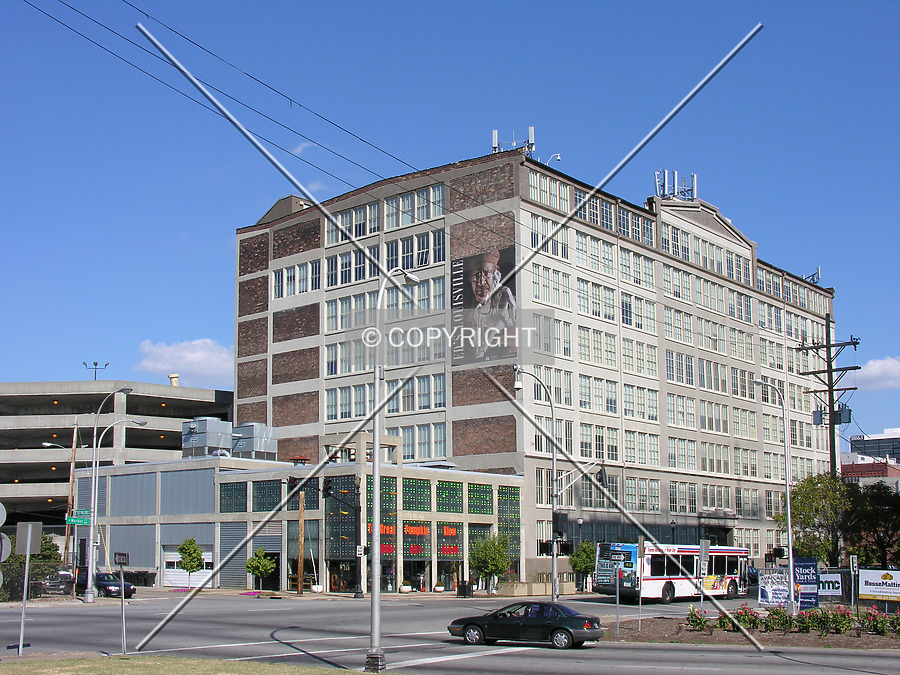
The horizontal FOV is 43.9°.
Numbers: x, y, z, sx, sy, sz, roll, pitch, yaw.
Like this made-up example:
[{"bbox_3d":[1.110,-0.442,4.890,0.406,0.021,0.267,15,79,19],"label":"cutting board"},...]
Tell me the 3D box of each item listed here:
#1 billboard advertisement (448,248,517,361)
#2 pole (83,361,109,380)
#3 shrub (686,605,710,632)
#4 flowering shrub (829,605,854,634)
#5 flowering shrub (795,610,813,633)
[{"bbox_3d":[2.658,-2.362,88.722,6.605,8.837,0.120,-9,-14,39],"label":"billboard advertisement"},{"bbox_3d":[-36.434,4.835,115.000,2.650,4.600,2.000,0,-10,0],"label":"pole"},{"bbox_3d":[8.273,9.329,37.218,0.799,0.825,0.799,0,-11,0],"label":"shrub"},{"bbox_3d":[12.554,9.050,35.850,0.792,0.919,0.792,0,-11,0],"label":"flowering shrub"},{"bbox_3d":[11.557,9.256,36.500,0.620,0.730,0.620,0,-10,0],"label":"flowering shrub"}]

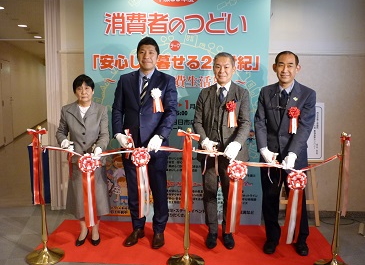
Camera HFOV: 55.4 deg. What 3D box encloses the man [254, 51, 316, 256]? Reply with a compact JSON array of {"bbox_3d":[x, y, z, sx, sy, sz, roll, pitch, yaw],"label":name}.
[{"bbox_3d":[0.843,0.194,2.907,0.510,1.706,0.470,4,9,18],"label":"man"}]

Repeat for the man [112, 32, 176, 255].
[{"bbox_3d":[-0.325,0.112,2.971,0.543,1.809,0.470,2,9,6],"label":"man"}]

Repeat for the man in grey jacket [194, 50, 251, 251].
[{"bbox_3d":[0.327,0.181,2.981,0.492,1.692,0.470,2,9,6],"label":"man in grey jacket"}]

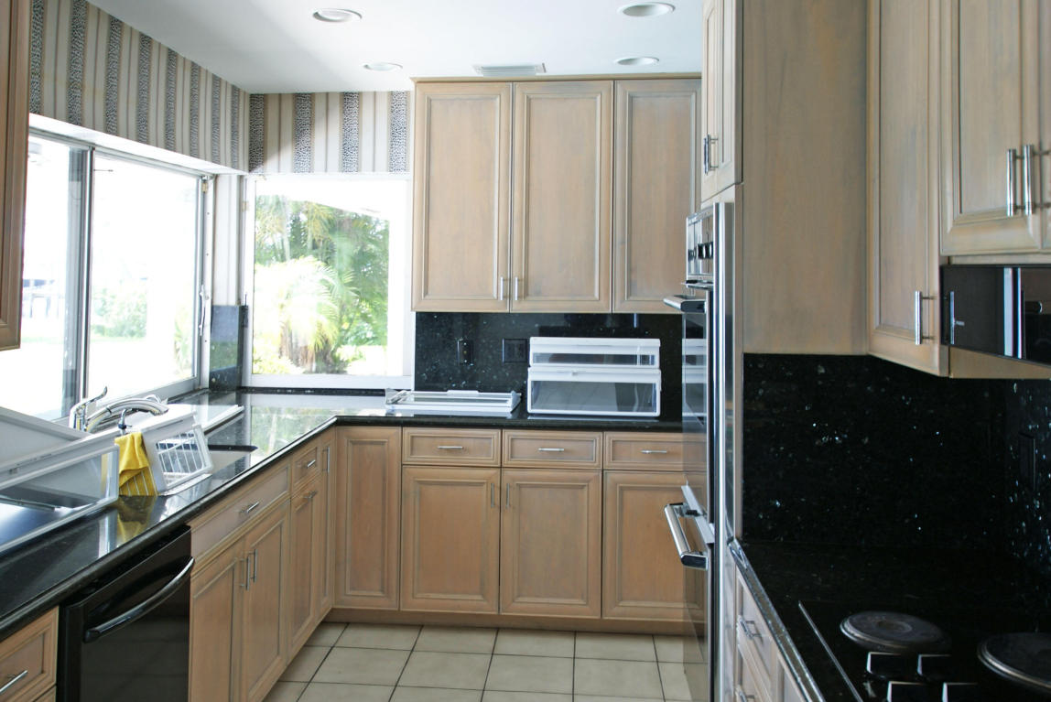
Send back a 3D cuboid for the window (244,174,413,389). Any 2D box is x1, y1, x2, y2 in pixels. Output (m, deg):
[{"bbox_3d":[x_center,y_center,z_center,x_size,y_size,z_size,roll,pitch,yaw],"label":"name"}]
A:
[{"bbox_3d":[-0.921,-0.319,4.090,0.806,0.995,0.080,1,6,4],"label":"window"}]

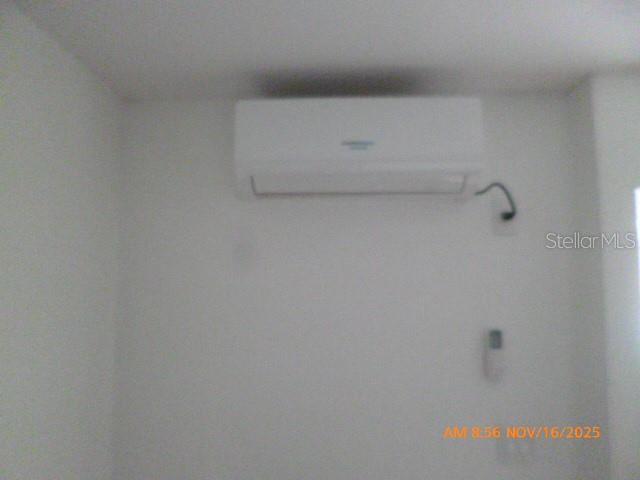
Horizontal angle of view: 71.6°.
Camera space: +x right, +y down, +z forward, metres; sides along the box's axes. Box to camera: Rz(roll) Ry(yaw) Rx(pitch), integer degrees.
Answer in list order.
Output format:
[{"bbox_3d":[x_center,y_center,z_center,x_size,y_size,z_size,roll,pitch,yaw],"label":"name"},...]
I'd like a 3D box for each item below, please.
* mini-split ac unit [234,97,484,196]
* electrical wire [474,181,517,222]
[{"bbox_3d":[0.123,-0.295,1.476,0.770,0.292,0.200,0,-4,1],"label":"mini-split ac unit"},{"bbox_3d":[0.601,-0.131,1.517,0.143,0.130,0.070,0,-4,1],"label":"electrical wire"}]

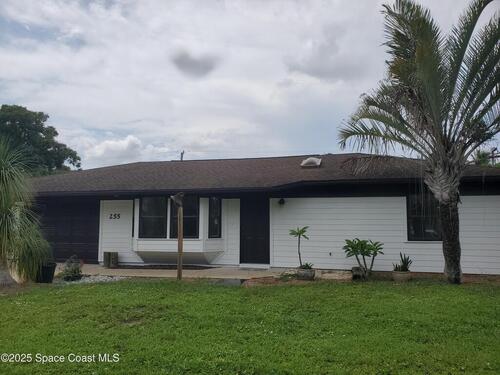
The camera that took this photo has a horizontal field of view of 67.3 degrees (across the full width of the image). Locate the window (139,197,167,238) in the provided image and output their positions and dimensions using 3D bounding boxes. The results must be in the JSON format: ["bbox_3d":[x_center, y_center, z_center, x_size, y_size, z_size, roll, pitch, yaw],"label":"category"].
[{"bbox_3d":[-3.097,0.956,12.070,0.990,1.342,0.100,-1,-4,14],"label":"window"}]

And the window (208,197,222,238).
[{"bbox_3d":[-1.096,0.929,11.783,0.419,1.305,0.100,2,-5,-24],"label":"window"}]

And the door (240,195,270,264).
[{"bbox_3d":[0.183,1.326,11.659,0.941,2.064,0.100,-1,-4,14],"label":"door"}]

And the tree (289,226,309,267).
[{"bbox_3d":[1.317,1.604,10.089,0.537,1.128,0.537,-1,-4,14],"label":"tree"}]

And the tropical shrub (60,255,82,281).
[{"bbox_3d":[-4.857,2.177,10.217,0.599,0.707,0.599,-1,-4,14],"label":"tropical shrub"}]

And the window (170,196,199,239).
[{"bbox_3d":[-2.038,0.938,11.797,0.983,1.318,0.100,-1,-4,14],"label":"window"}]

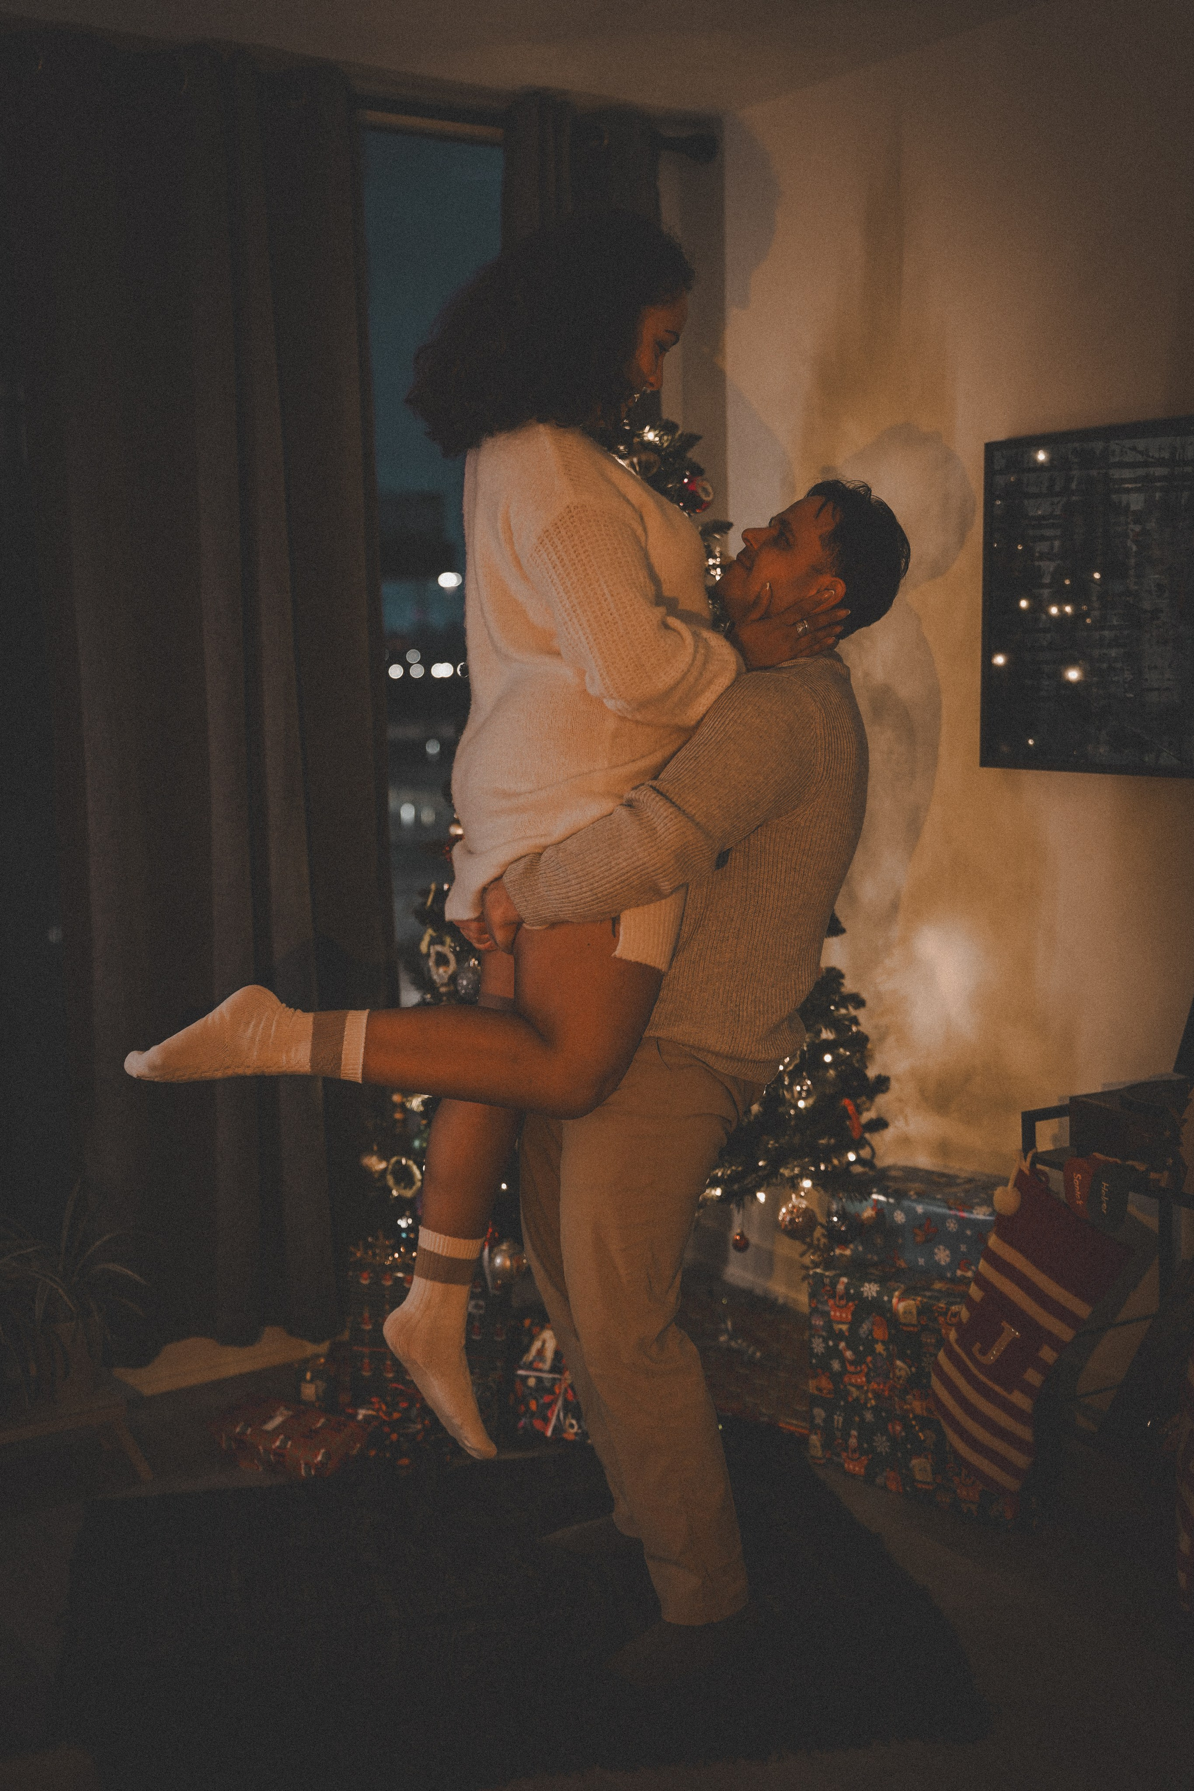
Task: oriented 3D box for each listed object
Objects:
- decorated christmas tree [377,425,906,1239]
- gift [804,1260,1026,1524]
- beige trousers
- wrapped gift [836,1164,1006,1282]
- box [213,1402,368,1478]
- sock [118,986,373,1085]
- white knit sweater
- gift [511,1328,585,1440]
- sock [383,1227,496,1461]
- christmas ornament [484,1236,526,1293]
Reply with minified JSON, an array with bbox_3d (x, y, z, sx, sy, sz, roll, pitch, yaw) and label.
[{"bbox_3d":[0.091,-0.016,3.712,0.930,1.900,0.930,1,8,18],"label":"decorated christmas tree"},{"bbox_3d":[0.614,0.801,3.426,0.430,0.335,0.290,6,11,43],"label":"gift"},{"bbox_3d":[0.097,0.554,3.013,0.360,0.930,0.450,-4,8,-18],"label":"beige trousers"},{"bbox_3d":[0.624,0.565,3.434,0.360,0.130,0.200,6,10,42],"label":"wrapped gift"},{"bbox_3d":[-0.533,0.949,3.562,0.260,0.055,0.145,3,9,31],"label":"box"},{"bbox_3d":[-0.484,0.193,2.820,0.335,0.132,0.095,-3,8,-10],"label":"sock"},{"bbox_3d":[-0.004,-0.289,2.900,0.380,0.750,0.470,-3,8,-11],"label":"white knit sweater"},{"bbox_3d":[-0.020,0.837,3.658,0.220,0.225,0.180,2,8,20],"label":"gift"},{"bbox_3d":[-0.229,0.660,3.000,0.163,0.340,0.100,-3,8,-12],"label":"sock"},{"bbox_3d":[-0.157,0.634,3.520,0.068,0.078,0.068,-1,8,0],"label":"christmas ornament"}]

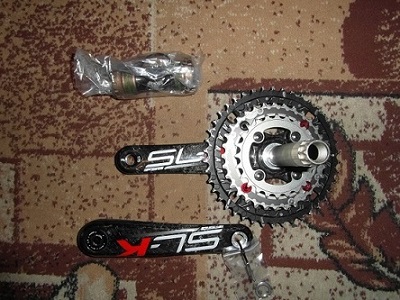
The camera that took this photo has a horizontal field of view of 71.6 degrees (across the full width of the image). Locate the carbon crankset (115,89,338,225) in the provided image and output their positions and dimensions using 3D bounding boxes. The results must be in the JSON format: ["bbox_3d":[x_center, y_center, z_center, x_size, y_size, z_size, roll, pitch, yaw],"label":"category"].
[{"bbox_3d":[0.040,0.008,0.295,0.280,0.135,0.175,-1,88,-3],"label":"carbon crankset"}]

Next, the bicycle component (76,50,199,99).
[{"bbox_3d":[-0.076,-0.093,0.336,0.160,0.045,0.062,-2,89,-1],"label":"bicycle component"}]

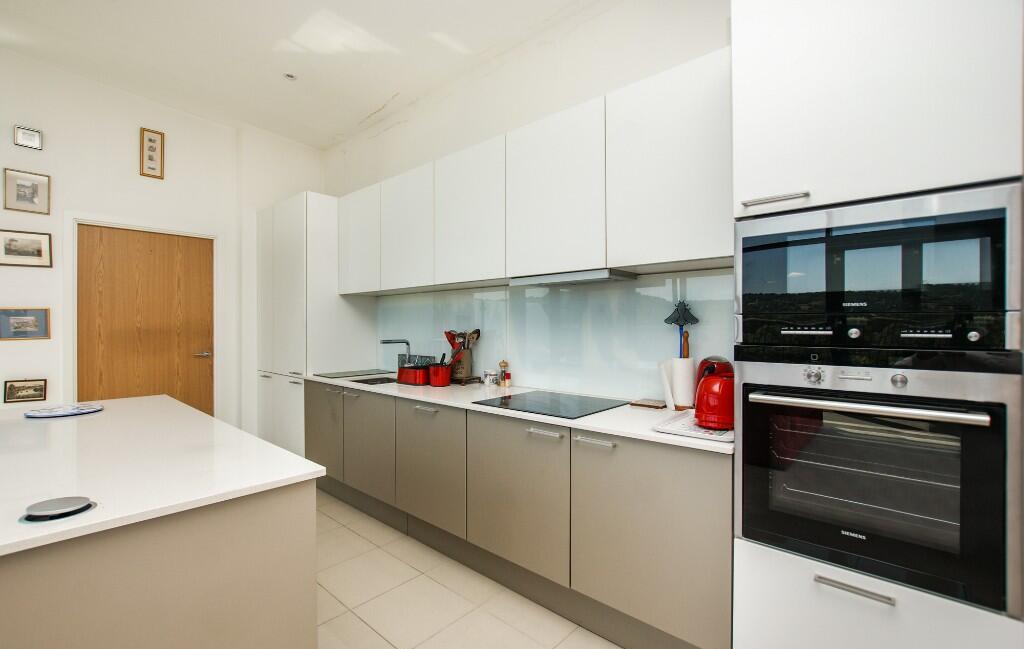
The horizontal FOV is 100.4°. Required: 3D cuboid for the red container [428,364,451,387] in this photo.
[{"bbox_3d":[-0.473,0.333,2.820,0.140,0.138,0.140,0,-1,0],"label":"red container"}]

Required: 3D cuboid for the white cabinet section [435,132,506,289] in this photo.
[{"bbox_3d":[-0.152,-0.640,2.643,0.600,0.780,0.345,0,0,40],"label":"white cabinet section"}]

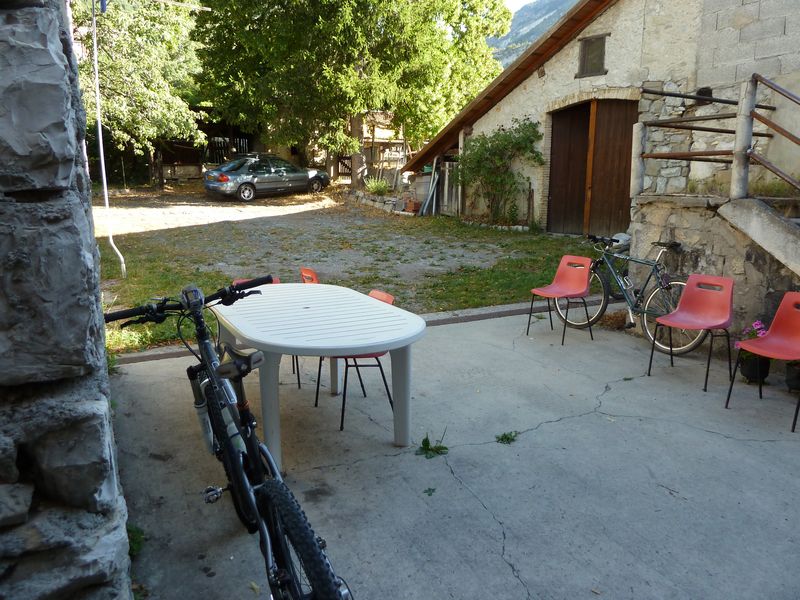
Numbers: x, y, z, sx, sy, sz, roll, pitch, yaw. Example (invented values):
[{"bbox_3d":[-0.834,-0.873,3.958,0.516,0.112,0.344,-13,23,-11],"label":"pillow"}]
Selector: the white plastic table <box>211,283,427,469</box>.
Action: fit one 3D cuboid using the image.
[{"bbox_3d":[-0.547,0.411,3.468,0.996,0.730,1.779,-6,13,-28],"label":"white plastic table"}]

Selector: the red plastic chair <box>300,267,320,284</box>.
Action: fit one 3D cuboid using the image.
[{"bbox_3d":[-0.590,0.082,5.013,0.431,0.769,0.465,-6,13,-29],"label":"red plastic chair"}]

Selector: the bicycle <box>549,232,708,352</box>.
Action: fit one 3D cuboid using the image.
[{"bbox_3d":[2.119,-0.090,5.399,0.549,0.960,1.691,-8,14,-34],"label":"bicycle"}]

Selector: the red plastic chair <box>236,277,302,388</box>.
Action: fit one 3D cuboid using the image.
[{"bbox_3d":[-0.981,0.247,4.183,0.465,0.769,0.431,-4,12,-20],"label":"red plastic chair"}]

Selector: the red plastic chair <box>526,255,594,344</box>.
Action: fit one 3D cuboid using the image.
[{"bbox_3d":[1.531,-0.013,5.497,0.431,0.769,0.465,-8,14,-34],"label":"red plastic chair"}]

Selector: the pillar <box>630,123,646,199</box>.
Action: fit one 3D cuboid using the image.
[{"bbox_3d":[2.402,-1.405,5.820,0.130,0.765,0.130,9,14,37],"label":"pillar"}]

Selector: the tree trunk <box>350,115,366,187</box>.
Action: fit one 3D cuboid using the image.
[{"bbox_3d":[-1.336,-4.813,18.600,0.450,2.500,0.450,0,11,0],"label":"tree trunk"}]

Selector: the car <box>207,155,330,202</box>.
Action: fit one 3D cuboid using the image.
[{"bbox_3d":[-4.557,-4.306,20.248,4.500,1.440,1.750,-15,19,-40],"label":"car"}]

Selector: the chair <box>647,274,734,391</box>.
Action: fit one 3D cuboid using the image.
[{"bbox_3d":[2.208,0.220,4.336,0.431,0.769,0.465,-8,14,-37],"label":"chair"}]

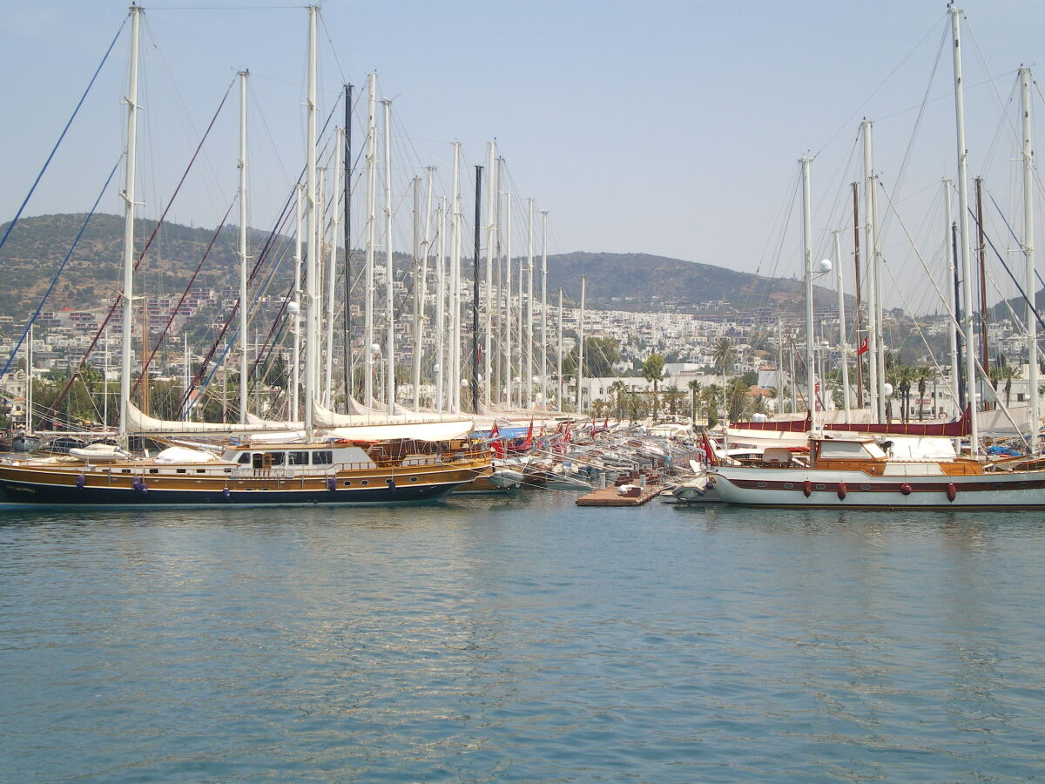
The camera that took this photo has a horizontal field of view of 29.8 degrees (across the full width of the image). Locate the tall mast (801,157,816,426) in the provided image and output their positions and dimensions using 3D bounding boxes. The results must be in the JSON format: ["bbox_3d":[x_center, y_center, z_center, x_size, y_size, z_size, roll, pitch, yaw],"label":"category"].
[{"bbox_3d":[16.146,-4.491,110.000,0.360,17.434,0.360,-2,0,0],"label":"tall mast"}]

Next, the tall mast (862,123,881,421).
[{"bbox_3d":[25.441,-7.684,143.000,0.500,24.170,0.500,-1,0,0],"label":"tall mast"}]

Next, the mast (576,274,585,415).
[{"bbox_3d":[6.036,-3.772,200.000,0.300,15.989,0.300,2,0,0],"label":"mast"}]

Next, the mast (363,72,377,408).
[{"bbox_3d":[-13.558,-11.951,174.000,0.500,32.710,0.500,1,0,0],"label":"mast"}]

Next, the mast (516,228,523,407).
[{"bbox_3d":[-0.190,-5.523,190.000,0.260,19.225,0.260,0,0,0],"label":"mast"}]

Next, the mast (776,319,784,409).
[{"bbox_3d":[28.338,-1.479,215.000,0.250,12.977,0.250,0,0,0],"label":"mast"}]

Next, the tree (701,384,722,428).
[{"bbox_3d":[31.707,2.416,330.000,3.200,7.615,3.200,0,0,0],"label":"tree"}]

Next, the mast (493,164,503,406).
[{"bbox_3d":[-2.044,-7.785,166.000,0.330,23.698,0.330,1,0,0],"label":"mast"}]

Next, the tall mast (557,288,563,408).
[{"bbox_3d":[4.257,-3.634,220.000,0.330,16.070,0.330,1,0,0],"label":"tall mast"}]

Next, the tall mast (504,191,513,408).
[{"bbox_3d":[-1.266,-7.469,187.000,0.340,23.154,0.340,0,0,0],"label":"tall mast"}]

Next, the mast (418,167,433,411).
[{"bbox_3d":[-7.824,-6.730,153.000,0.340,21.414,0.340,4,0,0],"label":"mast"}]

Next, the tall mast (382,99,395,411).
[{"bbox_3d":[-9.380,-8.074,138.000,0.420,24.950,0.420,-1,0,0],"label":"tall mast"}]

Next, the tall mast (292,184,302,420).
[{"bbox_3d":[-16.995,-5.633,148.000,0.360,20.070,0.360,1,0,0],"label":"tall mast"}]

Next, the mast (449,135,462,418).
[{"bbox_3d":[-5.539,-8.099,158.000,0.360,23.986,0.360,1,0,0],"label":"mast"}]

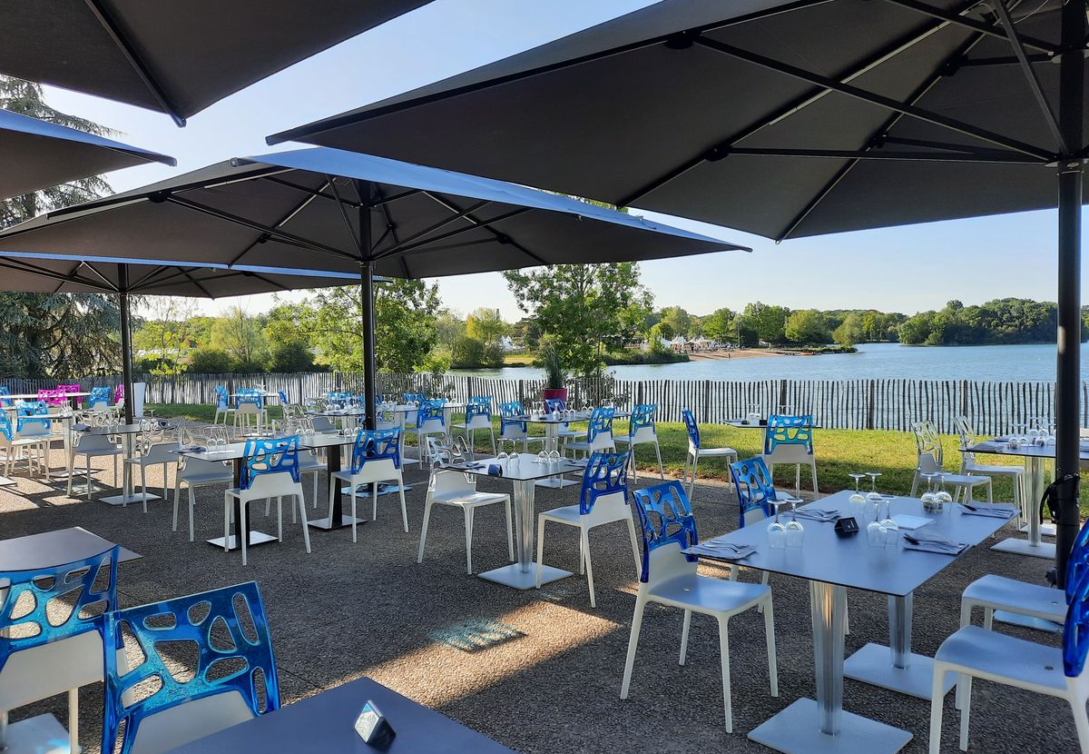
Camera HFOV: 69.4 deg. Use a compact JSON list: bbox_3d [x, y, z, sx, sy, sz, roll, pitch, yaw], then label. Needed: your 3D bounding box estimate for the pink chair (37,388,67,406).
[{"bbox_3d":[-8.617,0.676,13.718,0.500,0.885,0.515,-3,3,-43],"label":"pink chair"}]

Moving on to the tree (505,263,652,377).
[{"bbox_3d":[0.977,-2.170,22.000,4.400,7.000,4.400,-1,2,0],"label":"tree"}]

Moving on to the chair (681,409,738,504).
[{"bbox_3d":[1.635,0.749,7.751,0.500,0.853,0.485,-1,2,3],"label":"chair"}]

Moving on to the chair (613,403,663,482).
[{"bbox_3d":[1.015,0.734,8.971,0.498,0.879,0.523,-2,2,-43],"label":"chair"}]

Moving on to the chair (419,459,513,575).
[{"bbox_3d":[-0.546,0.862,5.548,0.515,0.885,0.500,1,3,42],"label":"chair"}]

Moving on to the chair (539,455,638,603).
[{"bbox_3d":[0.270,0.880,4.853,0.505,0.868,0.480,1,3,44],"label":"chair"}]

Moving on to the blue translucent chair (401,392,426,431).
[{"bbox_3d":[-1.748,0.673,11.524,0.505,0.868,0.480,1,3,44],"label":"blue translucent chair"}]

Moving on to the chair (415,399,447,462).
[{"bbox_3d":[-1.538,0.712,10.066,0.500,0.853,0.485,1,3,44],"label":"chair"}]

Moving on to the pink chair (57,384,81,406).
[{"bbox_3d":[-9.444,0.634,15.693,0.480,0.868,0.505,-3,3,-41],"label":"pink chair"}]

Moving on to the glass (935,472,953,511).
[{"bbox_3d":[1.856,0.530,3.651,0.081,0.159,0.081,-1,2,0],"label":"glass"}]

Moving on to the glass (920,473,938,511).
[{"bbox_3d":[1.786,0.530,3.641,0.081,0.168,0.081,-1,2,0],"label":"glass"}]

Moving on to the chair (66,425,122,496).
[{"bbox_3d":[-4.766,0.824,8.431,0.505,0.868,0.480,1,3,42],"label":"chair"}]

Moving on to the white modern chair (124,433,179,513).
[{"bbox_3d":[-3.801,0.829,7.715,0.523,0.879,0.498,1,2,37],"label":"white modern chair"}]

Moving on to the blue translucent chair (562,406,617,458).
[{"bbox_3d":[0.480,0.754,8.443,0.500,0.853,0.485,1,3,43],"label":"blue translucent chair"}]

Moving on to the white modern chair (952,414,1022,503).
[{"bbox_3d":[3.692,0.772,6.535,0.515,0.885,0.500,1,3,39],"label":"white modern chair"}]

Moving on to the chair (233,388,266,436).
[{"bbox_3d":[-5.101,0.618,13.700,0.485,0.853,0.500,-1,2,-6],"label":"chair"}]

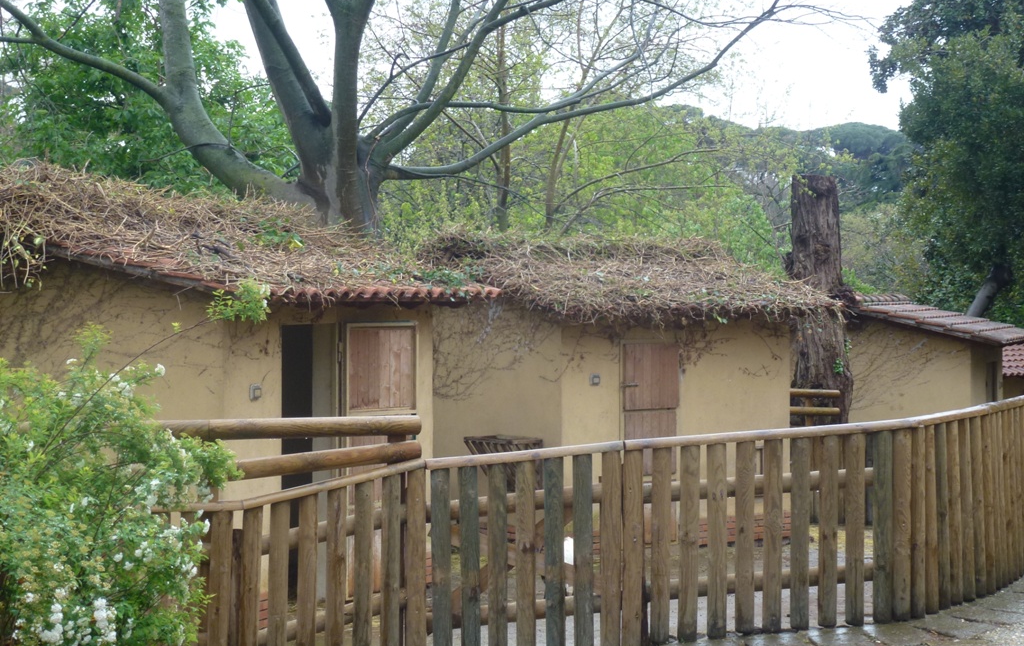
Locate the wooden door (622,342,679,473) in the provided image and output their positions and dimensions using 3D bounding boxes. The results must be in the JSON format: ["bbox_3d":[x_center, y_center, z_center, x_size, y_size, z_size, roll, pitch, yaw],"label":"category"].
[{"bbox_3d":[1.350,1.150,18.700,0.770,1.950,0.070,0,0,-40],"label":"wooden door"}]

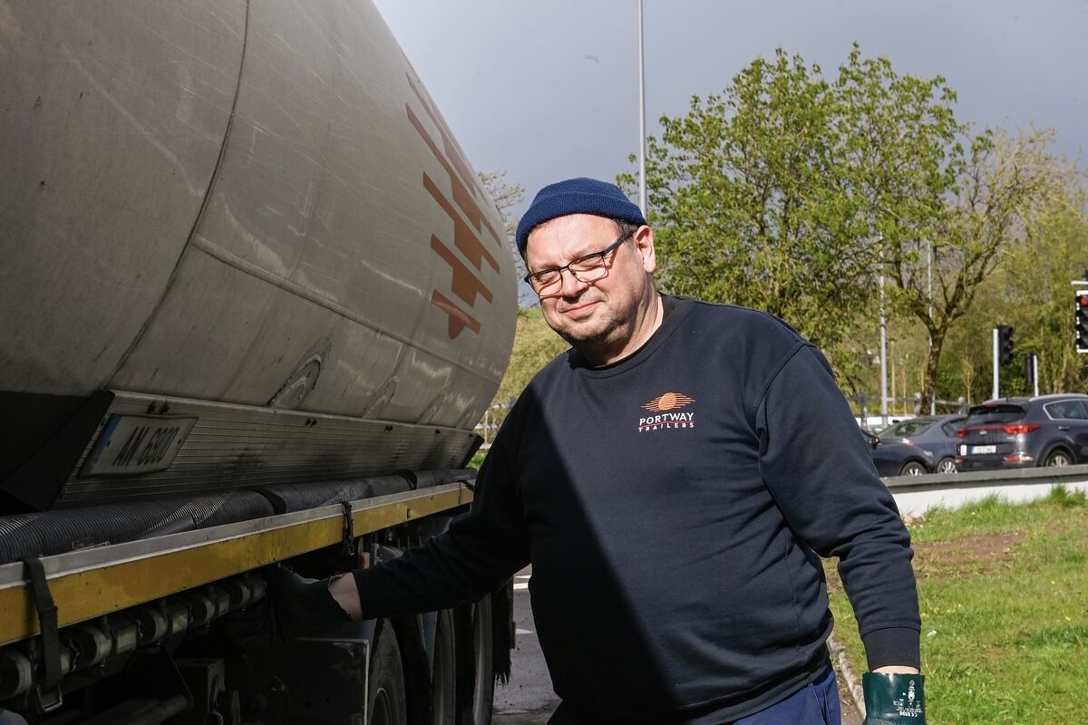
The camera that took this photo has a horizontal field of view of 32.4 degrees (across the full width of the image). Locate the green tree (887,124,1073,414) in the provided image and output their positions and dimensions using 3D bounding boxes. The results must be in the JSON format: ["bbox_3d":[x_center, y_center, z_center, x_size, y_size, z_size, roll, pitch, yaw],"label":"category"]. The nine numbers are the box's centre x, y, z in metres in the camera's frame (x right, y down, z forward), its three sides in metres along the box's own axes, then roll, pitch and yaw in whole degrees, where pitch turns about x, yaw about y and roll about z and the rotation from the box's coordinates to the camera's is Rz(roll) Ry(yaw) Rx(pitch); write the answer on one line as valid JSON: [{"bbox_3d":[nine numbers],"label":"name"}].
[{"bbox_3d":[10.900,-1.700,47.000,4.800,8.300,4.500,-1,-3,0],"label":"green tree"}]

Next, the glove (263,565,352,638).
[{"bbox_3d":[-0.405,0.408,3.220,0.170,0.125,0.110,-2,-3,27],"label":"glove"}]

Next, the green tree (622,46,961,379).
[{"bbox_3d":[5.820,-2.500,44.000,7.600,9.700,7.000,-1,-3,0],"label":"green tree"}]

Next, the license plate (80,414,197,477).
[{"bbox_3d":[-0.660,0.136,3.090,0.015,0.110,0.520,29,0,4],"label":"license plate"}]

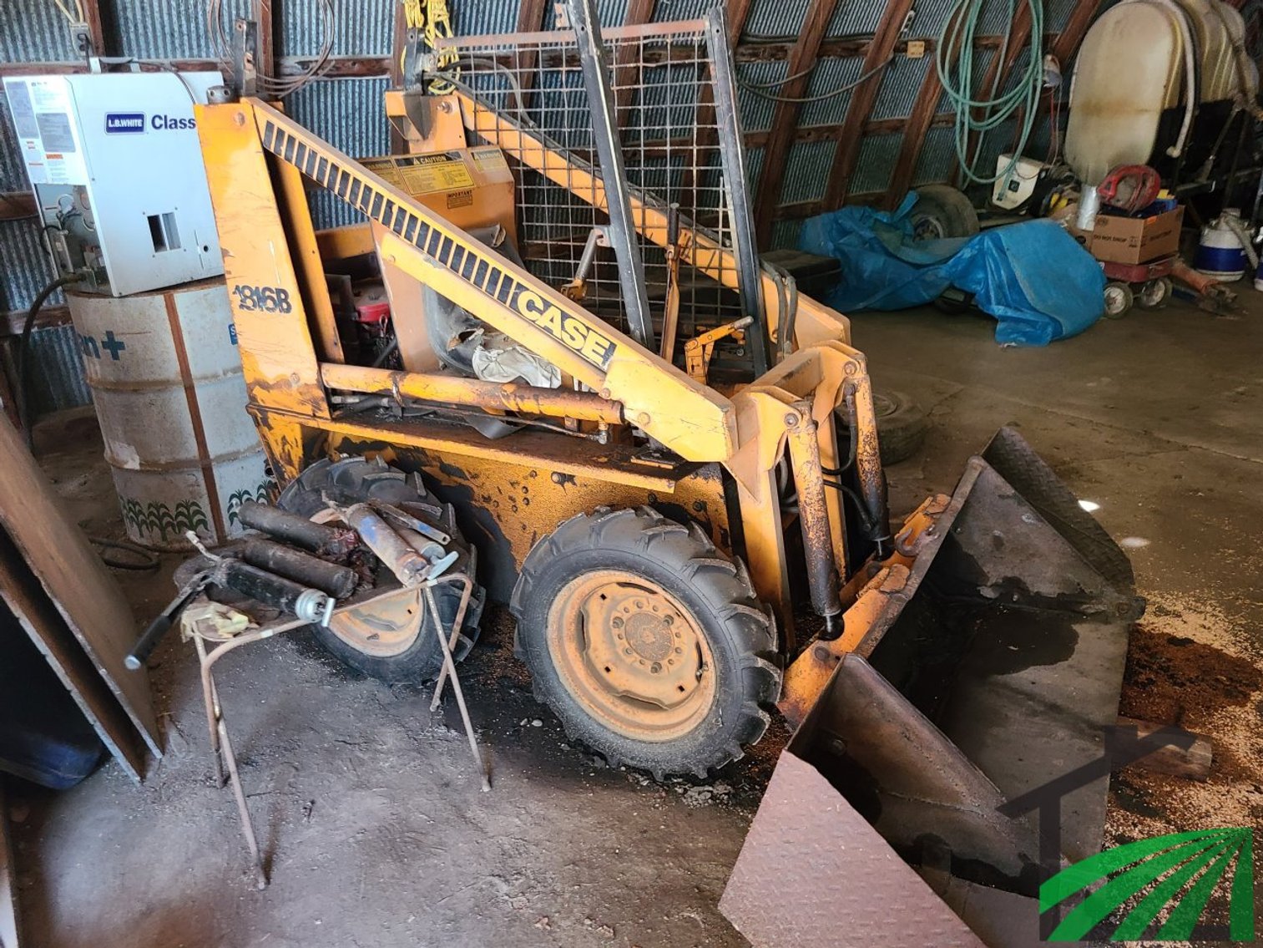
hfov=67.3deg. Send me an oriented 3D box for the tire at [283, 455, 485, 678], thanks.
[{"bbox_3d":[-0.659,0.257,2.452,0.605,0.605,0.150,9,24,27],"label":"tire"}]

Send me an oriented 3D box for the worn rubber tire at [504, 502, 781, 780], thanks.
[{"bbox_3d":[0.021,0.371,2.083,0.605,0.605,0.150,9,25,28],"label":"worn rubber tire"}]

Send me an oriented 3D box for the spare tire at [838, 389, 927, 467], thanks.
[{"bbox_3d":[0.940,-0.209,4.011,0.600,0.187,0.600,-3,22,0],"label":"spare tire"}]

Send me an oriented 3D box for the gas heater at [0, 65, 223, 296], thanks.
[{"bbox_3d":[-1.682,-1.003,3.253,0.340,0.667,0.555,10,25,29],"label":"gas heater"}]

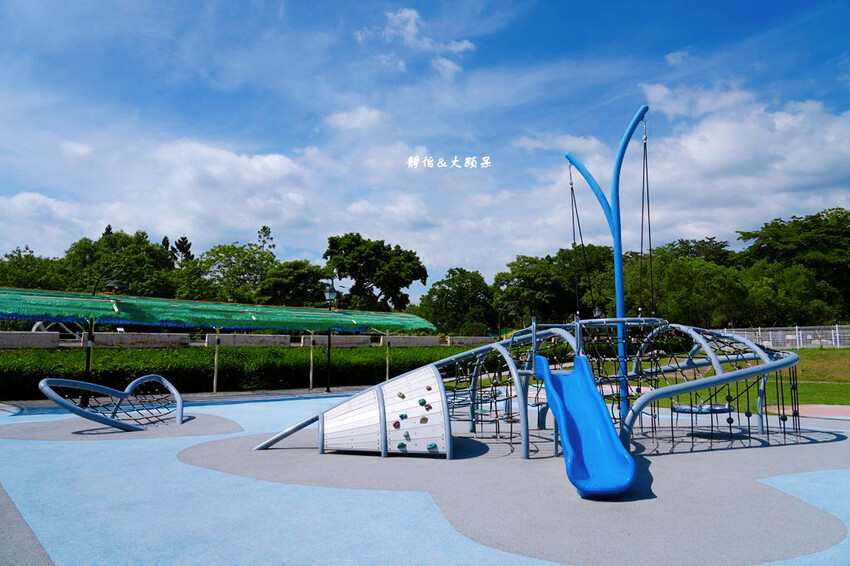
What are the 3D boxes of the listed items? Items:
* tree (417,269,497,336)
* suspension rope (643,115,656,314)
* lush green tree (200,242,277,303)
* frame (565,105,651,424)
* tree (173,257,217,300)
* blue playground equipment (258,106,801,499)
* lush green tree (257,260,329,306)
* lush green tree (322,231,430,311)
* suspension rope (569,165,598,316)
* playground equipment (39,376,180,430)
[{"bbox_3d":[2.214,2.609,40.971,6.600,7.390,6.600,0,-7,3],"label":"tree"},{"bbox_3d":[4.065,-1.253,10.413,0.280,3.650,0.270,0,-7,0],"label":"suspension rope"},{"bbox_3d":[-14.643,1.680,44.090,6.600,9.810,6.600,2,-7,-18],"label":"lush green tree"},{"bbox_3d":[3.421,-0.292,10.302,1.650,6.160,0.550,0,-7,0],"label":"frame"},{"bbox_3d":[-18.135,2.228,44.025,4.200,8.680,4.200,3,-7,-22],"label":"tree"},{"bbox_3d":[2.262,-0.434,9.111,9.800,6.160,5.430,1,-7,-7],"label":"blue playground equipment"},{"bbox_3d":[-9.714,2.291,41.002,6.000,7.930,6.000,2,-7,-13],"label":"lush green tree"},{"bbox_3d":[-3.829,1.280,42.127,7.800,10.240,7.800,1,-7,-5],"label":"lush green tree"},{"bbox_3d":[2.843,-0.791,10.359,0.480,2.750,0.320,0,-7,0],"label":"suspension rope"},{"bbox_3d":[-6.160,2.383,11.500,2.100,1.050,2.600,-1,-7,10],"label":"playground equipment"}]

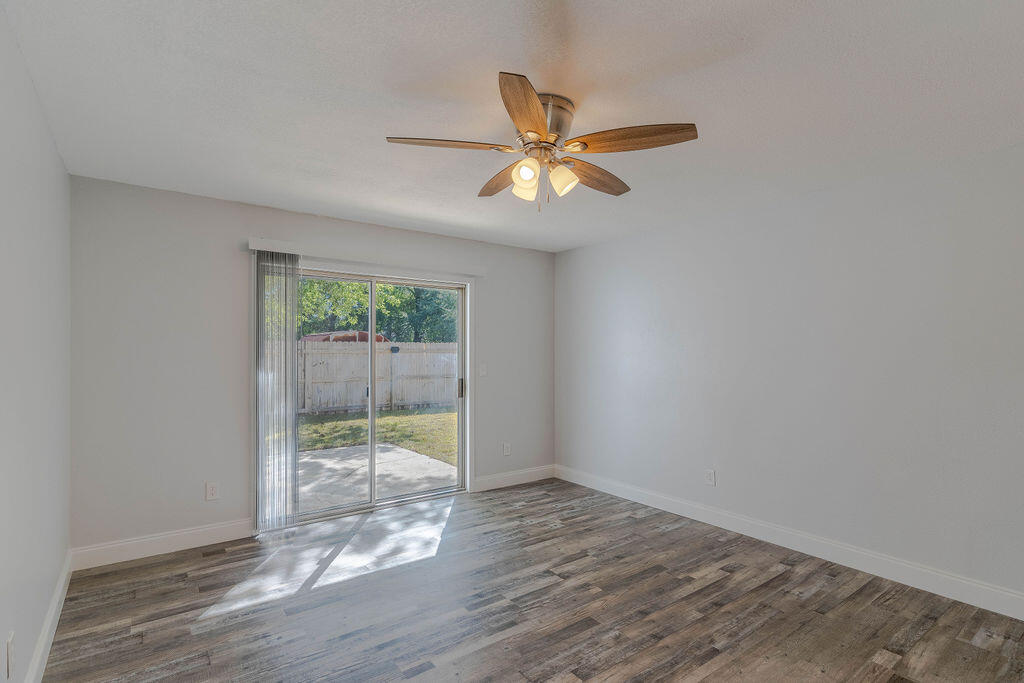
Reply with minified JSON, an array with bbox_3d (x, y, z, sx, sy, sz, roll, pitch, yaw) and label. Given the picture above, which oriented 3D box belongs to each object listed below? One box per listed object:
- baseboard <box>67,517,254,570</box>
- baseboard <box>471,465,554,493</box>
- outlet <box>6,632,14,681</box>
[{"bbox_3d":[-2.336,1.369,3.302,1.002,0.137,0.018,1,-1,-36],"label":"baseboard"},{"bbox_3d":[0.036,1.429,5.067,1.091,0.137,0.018,1,-1,-37],"label":"baseboard"},{"bbox_3d":[-1.642,1.029,1.583,0.008,0.120,0.075,1,-1,-37],"label":"outlet"}]

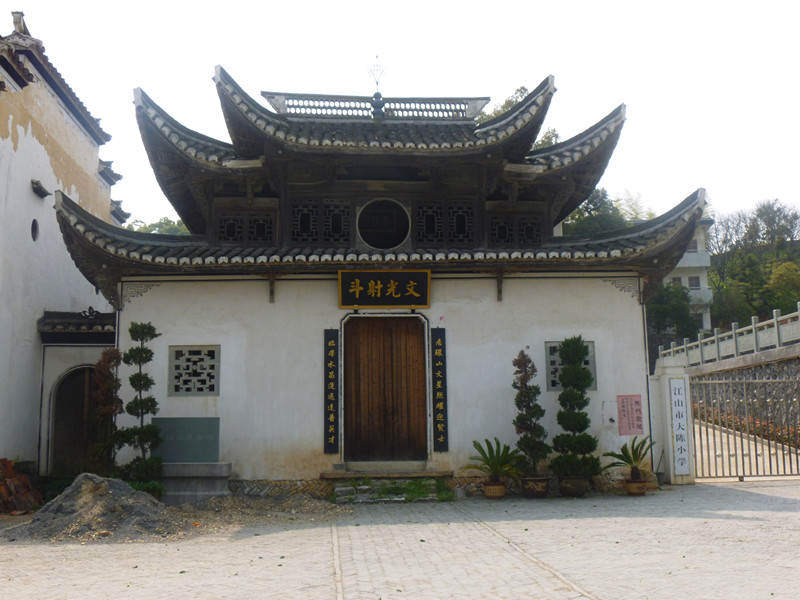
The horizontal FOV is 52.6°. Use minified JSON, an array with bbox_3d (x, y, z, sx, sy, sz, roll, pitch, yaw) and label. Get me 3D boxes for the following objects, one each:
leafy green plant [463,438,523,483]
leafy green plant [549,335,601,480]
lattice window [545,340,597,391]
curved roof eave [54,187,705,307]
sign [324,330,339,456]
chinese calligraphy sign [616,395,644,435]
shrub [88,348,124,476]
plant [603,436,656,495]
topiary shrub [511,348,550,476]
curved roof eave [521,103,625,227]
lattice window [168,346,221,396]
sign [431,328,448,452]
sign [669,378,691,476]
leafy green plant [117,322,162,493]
[{"bbox_3d":[1.545,2.658,13.362,1.031,0.731,0.900,0,-7,-3],"label":"leafy green plant"},{"bbox_3d":[2.918,1.791,13.489,0.860,2.420,0.800,0,-7,-3],"label":"leafy green plant"},{"bbox_3d":[2.968,1.158,14.077,0.868,0.854,0.140,0,-7,-3],"label":"lattice window"},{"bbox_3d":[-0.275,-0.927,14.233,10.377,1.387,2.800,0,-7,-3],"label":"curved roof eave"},{"bbox_3d":[-1.332,1.764,15.621,0.277,2.361,0.040,0,-8,-4],"label":"sign"},{"bbox_3d":[4.552,2.270,15.992,0.536,0.786,0.015,0,-8,-4],"label":"chinese calligraphy sign"},{"bbox_3d":[-4.790,1.867,13.204,0.546,2.118,0.620,0,-7,-3],"label":"shrub"},{"bbox_3d":[4.276,3.084,15.085,1.021,1.061,0.900,0,-8,-4],"label":"plant"},{"bbox_3d":[2.457,2.103,15.116,0.720,2.340,0.720,0,-8,-4],"label":"topiary shrub"},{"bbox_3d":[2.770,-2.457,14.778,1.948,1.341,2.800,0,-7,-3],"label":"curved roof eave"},{"bbox_3d":[-3.952,1.351,15.530,0.990,0.985,0.100,0,-8,-4],"label":"lattice window"},{"bbox_3d":[0.686,1.539,13.826,0.262,2.101,0.060,0,-7,-3],"label":"sign"},{"bbox_3d":[5.107,2.314,14.766,0.278,1.751,0.050,0,-7,-3],"label":"sign"},{"bbox_3d":[-4.160,1.749,12.997,0.744,2.788,0.750,0,-7,-3],"label":"leafy green plant"}]

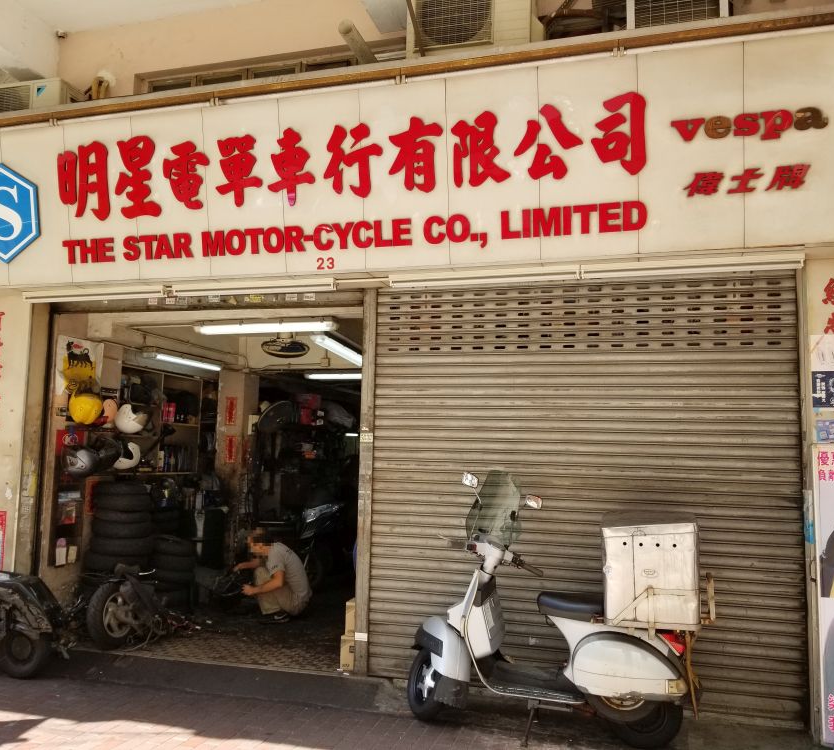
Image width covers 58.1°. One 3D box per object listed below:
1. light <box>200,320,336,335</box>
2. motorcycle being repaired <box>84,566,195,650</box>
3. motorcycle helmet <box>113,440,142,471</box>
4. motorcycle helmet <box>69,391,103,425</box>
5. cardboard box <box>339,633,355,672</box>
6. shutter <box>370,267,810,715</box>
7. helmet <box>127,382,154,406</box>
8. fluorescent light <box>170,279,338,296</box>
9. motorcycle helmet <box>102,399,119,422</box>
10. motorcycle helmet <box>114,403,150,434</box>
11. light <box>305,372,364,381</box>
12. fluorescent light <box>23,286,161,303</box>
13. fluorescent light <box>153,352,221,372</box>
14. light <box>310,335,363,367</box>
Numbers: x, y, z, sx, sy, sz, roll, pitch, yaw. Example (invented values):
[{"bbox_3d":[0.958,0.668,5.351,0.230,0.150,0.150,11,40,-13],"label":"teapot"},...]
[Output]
[{"bbox_3d":[-1.212,-0.381,6.022,1.260,0.100,0.130,0,-6,16],"label":"light"},{"bbox_3d":[-2.098,1.760,5.750,0.400,0.540,0.850,-1,-5,22],"label":"motorcycle being repaired"},{"bbox_3d":[-2.548,0.716,6.599,0.250,0.250,0.290,2,-5,-16],"label":"motorcycle helmet"},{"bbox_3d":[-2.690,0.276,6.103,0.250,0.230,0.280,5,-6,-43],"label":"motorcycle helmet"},{"bbox_3d":[-0.346,1.913,5.218,0.270,0.215,0.300,0,-5,17],"label":"cardboard box"},{"bbox_3d":[0.958,0.681,4.705,2.641,2.627,0.090,0,-5,17],"label":"shutter"},{"bbox_3d":[-2.590,0.183,7.036,0.280,0.240,0.240,-4,-7,41],"label":"helmet"},{"bbox_3d":[-1.134,-0.605,5.218,1.225,0.080,0.055,0,-6,16],"label":"fluorescent light"},{"bbox_3d":[-2.661,0.314,6.469,0.240,0.250,0.280,-1,-6,22],"label":"motorcycle helmet"},{"bbox_3d":[-2.547,0.392,6.690,0.290,0.260,0.250,-14,-4,-5],"label":"motorcycle helmet"},{"bbox_3d":[-0.873,0.013,9.589,1.260,0.100,0.110,0,-5,17],"label":"light"},{"bbox_3d":[-2.406,-0.596,5.579,1.225,0.080,0.055,0,-6,16],"label":"fluorescent light"},{"bbox_3d":[-2.353,-0.134,7.713,0.110,0.090,1.250,0,-5,17],"label":"fluorescent light"},{"bbox_3d":[-0.704,-0.213,6.889,0.130,0.100,1.270,0,-8,16],"label":"light"}]

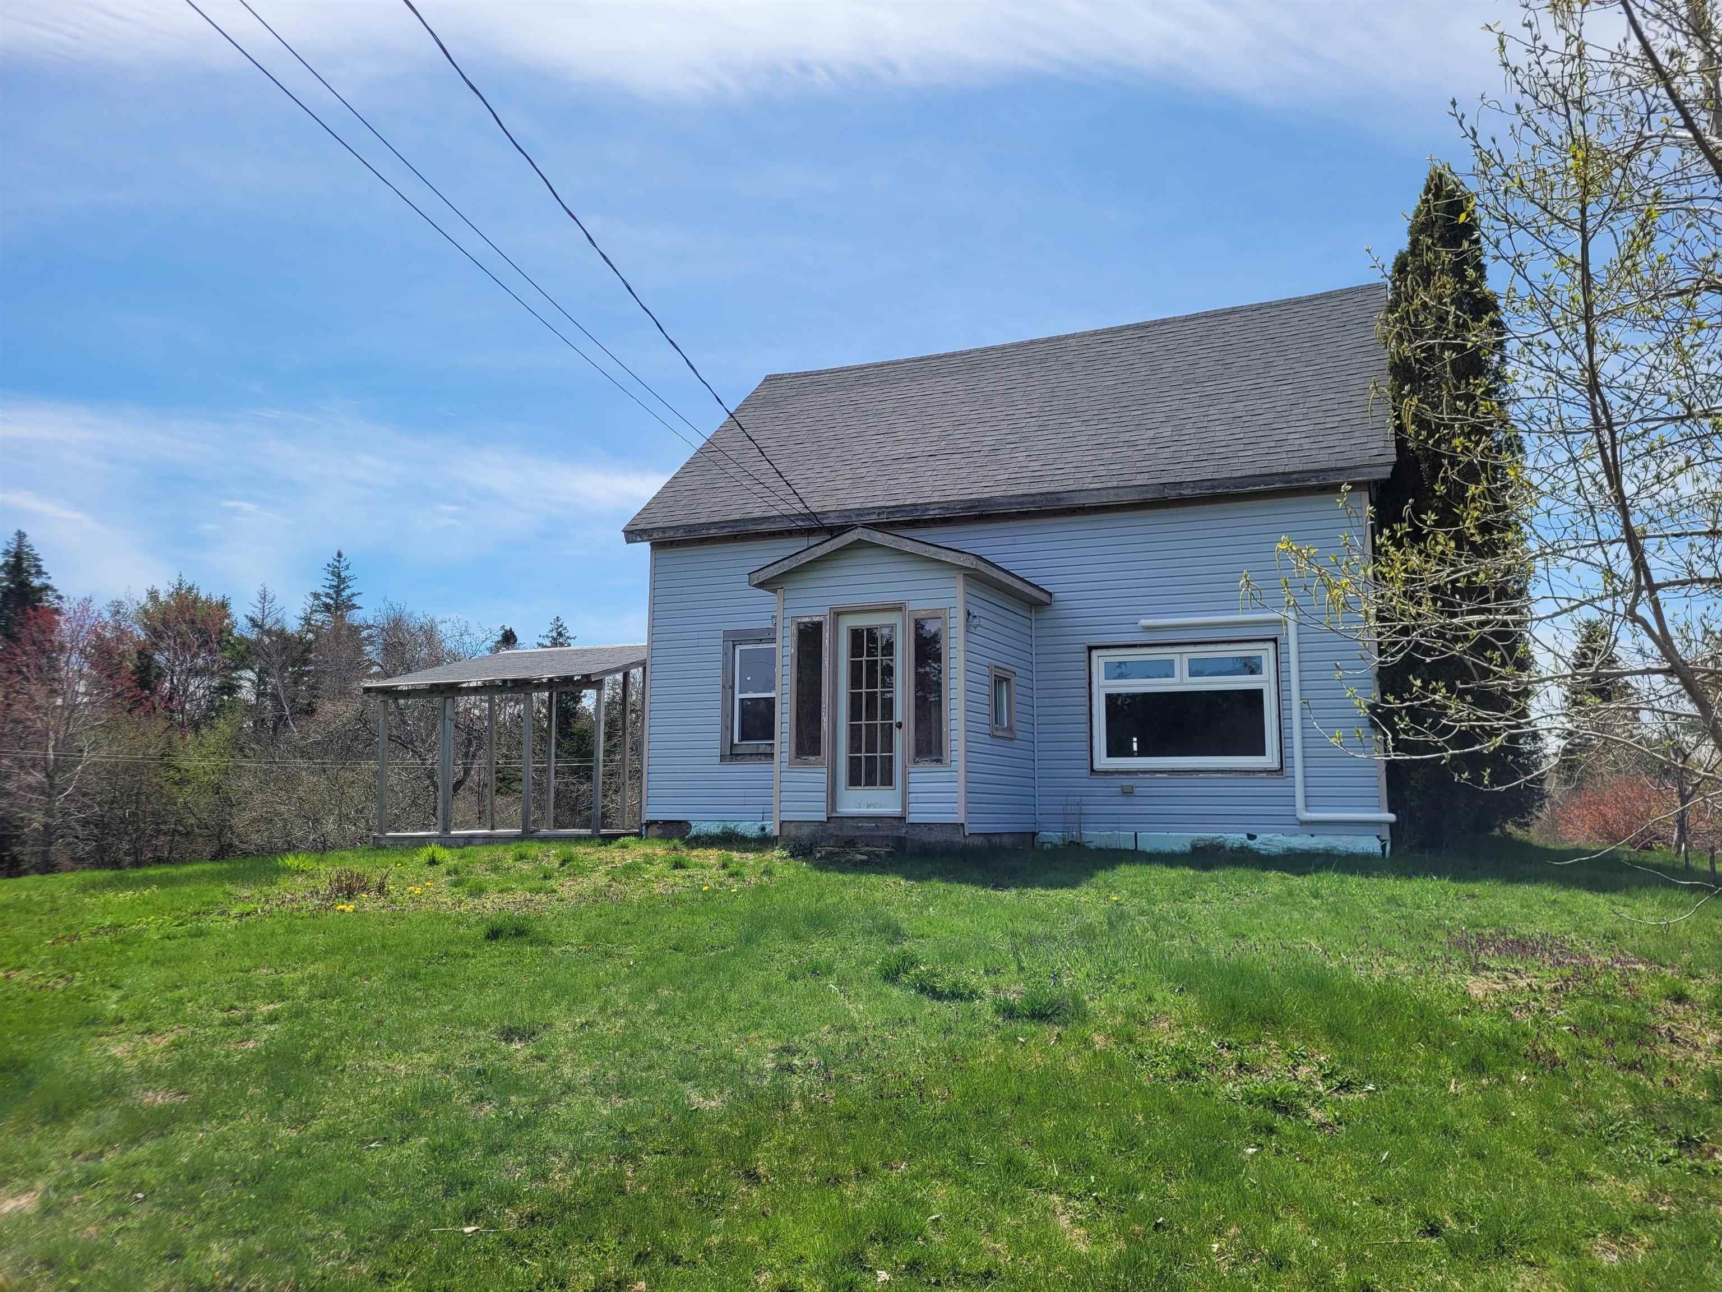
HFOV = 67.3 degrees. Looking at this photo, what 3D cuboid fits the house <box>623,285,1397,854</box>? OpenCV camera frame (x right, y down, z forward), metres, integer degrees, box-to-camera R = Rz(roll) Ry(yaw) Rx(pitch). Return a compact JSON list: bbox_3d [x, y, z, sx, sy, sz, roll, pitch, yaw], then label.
[{"bbox_3d":[2.272,-1.067,17.650,9.504,7.427,9.964,-3,-8,24],"label":"house"}]

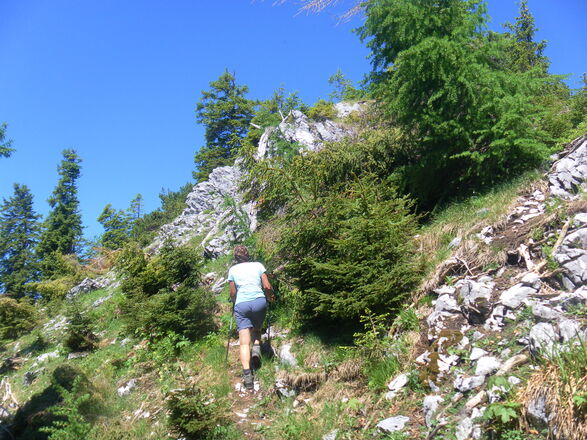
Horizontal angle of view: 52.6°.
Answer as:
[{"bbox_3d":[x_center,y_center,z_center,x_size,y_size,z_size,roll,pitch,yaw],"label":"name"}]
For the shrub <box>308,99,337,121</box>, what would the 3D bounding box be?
[{"bbox_3d":[0.944,-3.707,20.000,1.011,0.775,0.950,-1,-11,3],"label":"shrub"}]

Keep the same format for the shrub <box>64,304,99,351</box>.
[{"bbox_3d":[-3.921,2.030,11.000,0.612,0.853,0.600,4,-12,-19],"label":"shrub"}]

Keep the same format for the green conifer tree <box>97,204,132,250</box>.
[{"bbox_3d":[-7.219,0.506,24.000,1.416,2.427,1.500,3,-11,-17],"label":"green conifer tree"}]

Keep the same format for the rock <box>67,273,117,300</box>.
[{"bbox_3d":[-5.276,1.763,15.500,1.306,0.679,0.900,4,-12,-18],"label":"rock"}]

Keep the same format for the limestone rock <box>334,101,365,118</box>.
[{"bbox_3d":[1.887,-3.724,20.000,1.011,0.607,0.800,-1,-11,6],"label":"limestone rock"}]

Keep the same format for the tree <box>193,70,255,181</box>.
[{"bbox_3d":[-2.694,-3.469,23.000,2.364,4.651,2.300,1,-11,-7],"label":"tree"}]

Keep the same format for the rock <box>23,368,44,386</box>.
[{"bbox_3d":[-3.856,2.336,8.800,0.326,0.267,0.280,5,-12,-23],"label":"rock"}]

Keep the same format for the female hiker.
[{"bbox_3d":[-0.467,1.084,6.600,0.520,1.600,0.600,0,-11,0],"label":"female hiker"}]

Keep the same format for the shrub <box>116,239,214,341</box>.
[{"bbox_3d":[-2.192,1.203,10.200,1.667,1.667,1.500,2,-11,-12],"label":"shrub"}]

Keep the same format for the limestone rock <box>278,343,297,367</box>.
[{"bbox_3d":[-0.068,1.661,7.300,0.209,0.283,0.220,0,-11,-1],"label":"limestone rock"}]

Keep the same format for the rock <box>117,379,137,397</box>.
[{"bbox_3d":[-2.111,2.123,7.500,0.253,0.215,0.200,3,-11,-15],"label":"rock"}]

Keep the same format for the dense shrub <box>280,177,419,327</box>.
[{"bbox_3d":[0.845,0.452,8.800,2.076,2.254,1.900,-1,-11,5],"label":"dense shrub"}]

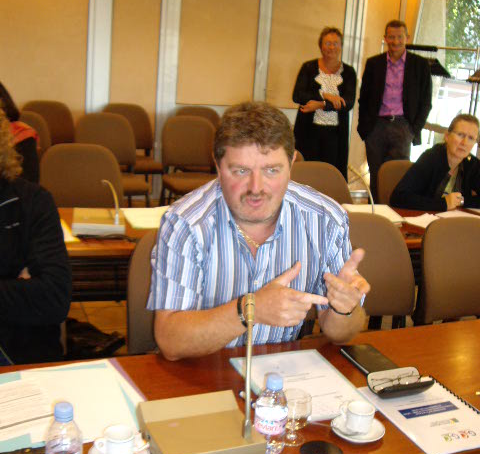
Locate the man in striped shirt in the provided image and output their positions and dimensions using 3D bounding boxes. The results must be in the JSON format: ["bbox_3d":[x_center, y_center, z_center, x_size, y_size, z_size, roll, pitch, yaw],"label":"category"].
[{"bbox_3d":[-0.038,0.327,1.918,0.560,1.340,0.800,1,14,-11],"label":"man in striped shirt"}]

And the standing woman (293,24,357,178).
[{"bbox_3d":[0.670,-0.773,5.703,0.500,1.630,0.340,5,14,6],"label":"standing woman"}]

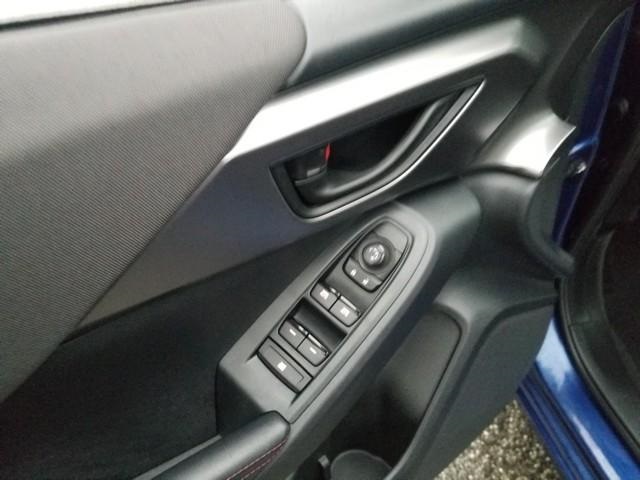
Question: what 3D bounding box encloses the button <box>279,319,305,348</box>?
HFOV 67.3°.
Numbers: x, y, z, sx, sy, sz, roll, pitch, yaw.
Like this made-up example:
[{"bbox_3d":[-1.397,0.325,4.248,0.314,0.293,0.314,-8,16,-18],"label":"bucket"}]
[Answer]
[{"bbox_3d":[-0.024,0.084,0.431,0.025,0.010,0.016,37,76,28],"label":"button"}]

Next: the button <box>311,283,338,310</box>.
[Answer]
[{"bbox_3d":[0.005,0.053,0.441,0.025,0.010,0.016,37,76,28],"label":"button"}]

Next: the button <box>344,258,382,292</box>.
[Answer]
[{"bbox_3d":[0.040,0.033,0.442,0.037,0.010,0.014,37,76,28],"label":"button"}]

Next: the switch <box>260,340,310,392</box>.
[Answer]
[{"bbox_3d":[-0.031,0.110,0.421,0.054,0.010,0.018,37,76,28],"label":"switch"}]

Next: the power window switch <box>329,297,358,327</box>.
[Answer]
[{"bbox_3d":[0.022,0.065,0.429,0.025,0.010,0.016,37,76,28],"label":"power window switch"}]

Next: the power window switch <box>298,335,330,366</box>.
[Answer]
[{"bbox_3d":[-0.006,0.097,0.420,0.025,0.010,0.016,37,76,28],"label":"power window switch"}]

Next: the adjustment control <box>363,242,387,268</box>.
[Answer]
[{"bbox_3d":[0.050,0.015,0.443,0.022,0.015,0.022,-6,61,11],"label":"adjustment control"}]

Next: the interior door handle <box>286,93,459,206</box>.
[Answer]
[{"bbox_3d":[0.048,-0.080,0.430,0.165,0.052,0.038,-25,39,-24],"label":"interior door handle"}]

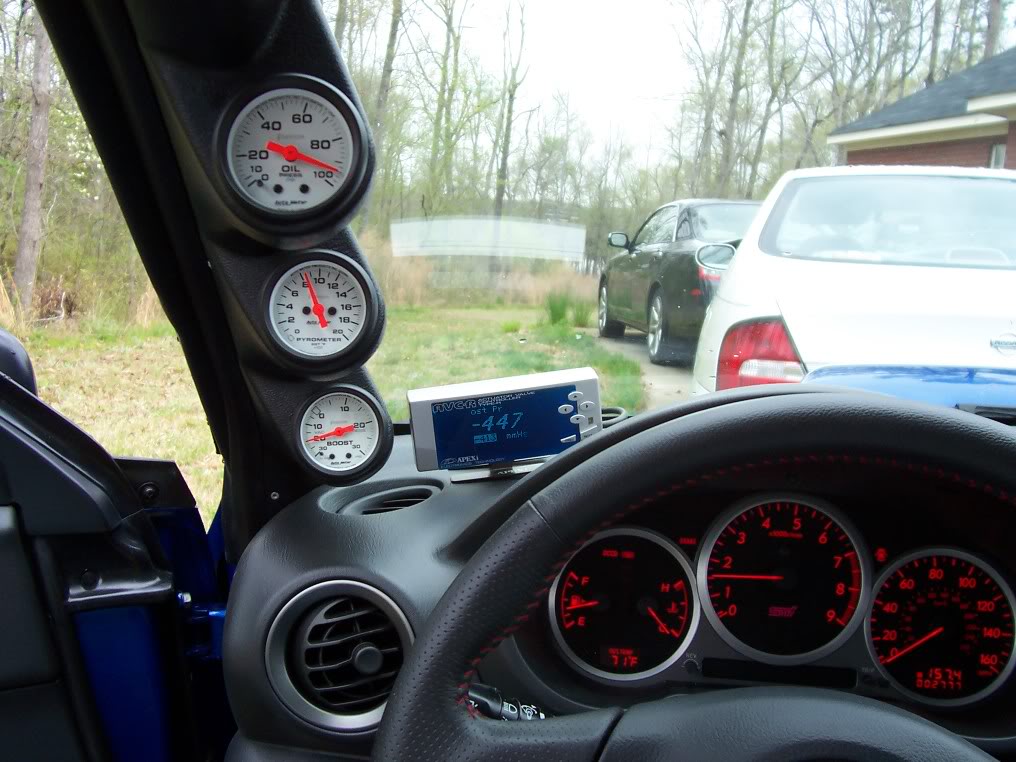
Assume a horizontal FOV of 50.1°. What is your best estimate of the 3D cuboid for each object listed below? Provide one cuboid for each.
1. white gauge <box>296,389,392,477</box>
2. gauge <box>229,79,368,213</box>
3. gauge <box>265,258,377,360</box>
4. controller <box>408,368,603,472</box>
[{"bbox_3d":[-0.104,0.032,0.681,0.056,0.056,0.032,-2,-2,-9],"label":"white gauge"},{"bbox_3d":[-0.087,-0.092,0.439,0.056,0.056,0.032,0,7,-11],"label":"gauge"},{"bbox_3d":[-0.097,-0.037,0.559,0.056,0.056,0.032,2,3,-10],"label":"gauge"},{"bbox_3d":[-0.001,0.026,0.707,0.121,0.050,0.022,-7,21,-5],"label":"controller"}]

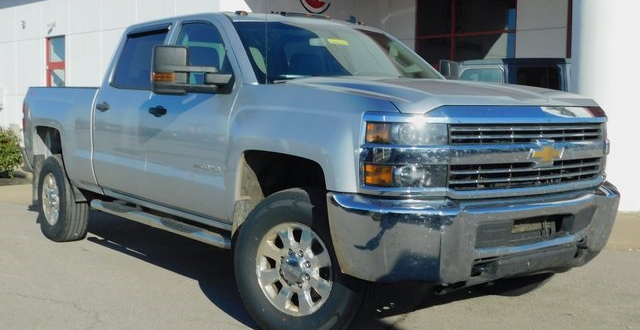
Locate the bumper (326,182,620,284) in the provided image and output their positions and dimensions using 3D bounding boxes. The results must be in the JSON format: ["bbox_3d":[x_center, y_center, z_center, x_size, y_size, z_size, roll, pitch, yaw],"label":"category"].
[{"bbox_3d":[0.999,0.322,3.938,2.020,0.440,0.520,-3,5,-36],"label":"bumper"}]

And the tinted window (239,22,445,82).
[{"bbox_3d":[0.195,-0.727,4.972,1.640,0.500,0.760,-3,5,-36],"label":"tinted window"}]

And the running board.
[{"bbox_3d":[-1.202,0.382,5.354,0.190,0.100,2.420,-3,5,-36],"label":"running board"}]

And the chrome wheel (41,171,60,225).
[{"bbox_3d":[-2.521,0.332,7.133,0.200,0.500,0.500,-3,5,-36],"label":"chrome wheel"}]

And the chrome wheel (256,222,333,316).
[{"bbox_3d":[-0.104,0.554,3.999,0.500,0.500,0.200,3,5,35],"label":"chrome wheel"}]

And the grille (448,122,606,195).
[{"bbox_3d":[1.103,-0.047,3.772,1.230,0.350,0.160,-3,5,-36],"label":"grille"}]

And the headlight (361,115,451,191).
[{"bbox_3d":[0.394,-0.050,3.420,0.360,0.360,0.240,-3,5,-36],"label":"headlight"}]

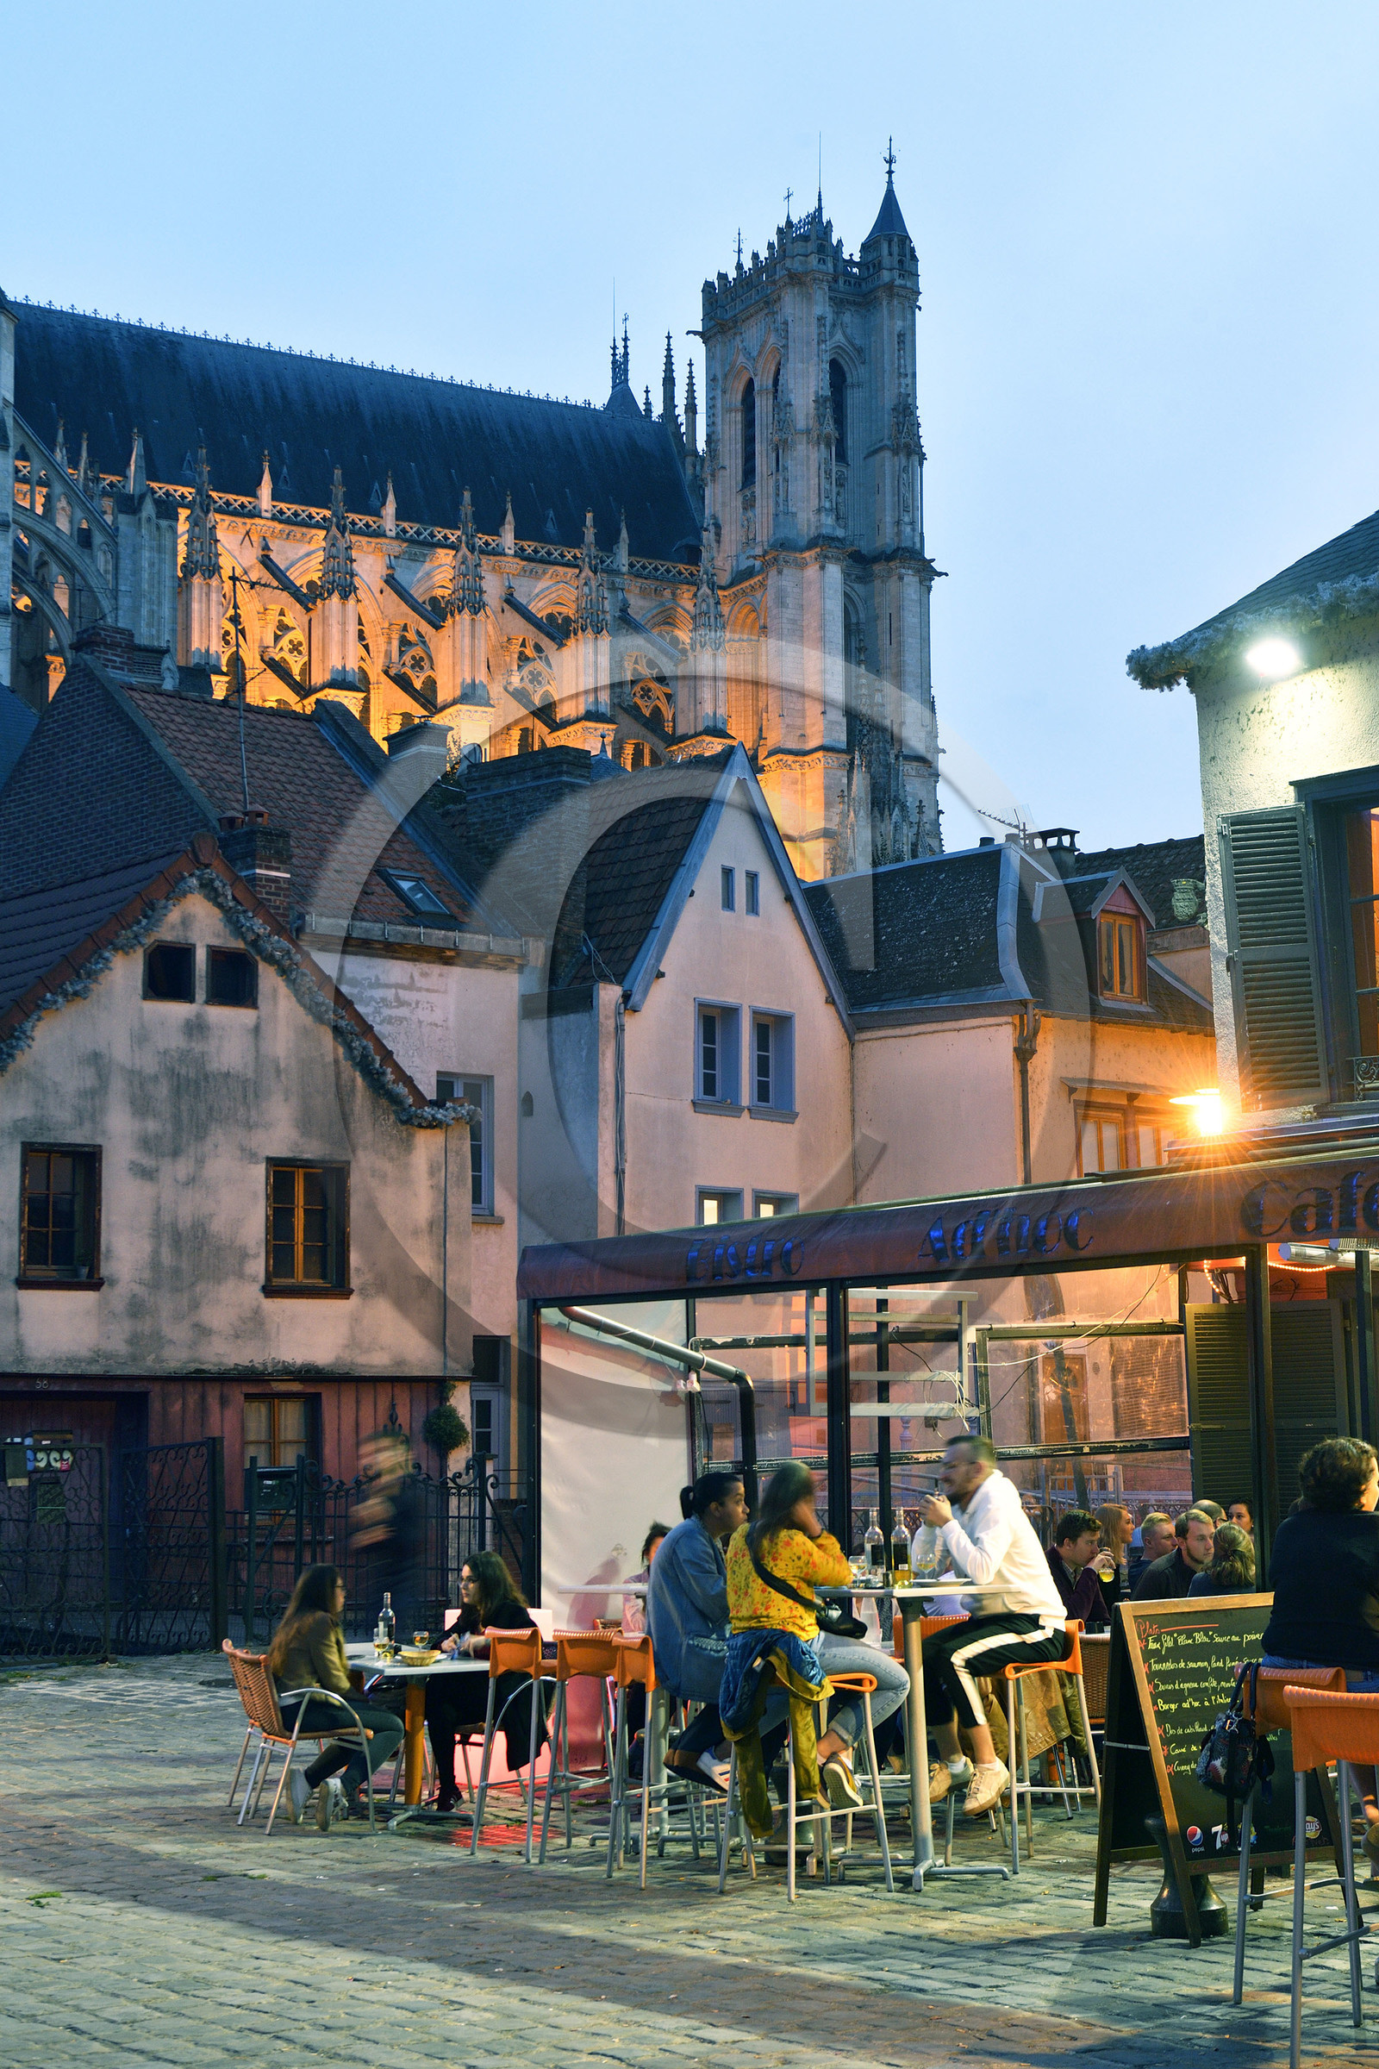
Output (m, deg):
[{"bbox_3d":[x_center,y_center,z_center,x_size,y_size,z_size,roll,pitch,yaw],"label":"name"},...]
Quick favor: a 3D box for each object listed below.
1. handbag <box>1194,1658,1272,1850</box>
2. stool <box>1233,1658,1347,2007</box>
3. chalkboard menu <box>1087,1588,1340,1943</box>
[{"bbox_3d":[1.535,2.027,9.080,0.220,0.500,0.160,-4,-9,22],"label":"handbag"},{"bbox_3d":[1.866,2.248,9.056,0.490,0.950,0.490,5,-10,-32],"label":"stool"},{"bbox_3d":[1.800,2.460,10.870,0.650,1.100,0.600,3,-10,-25],"label":"chalkboard menu"}]

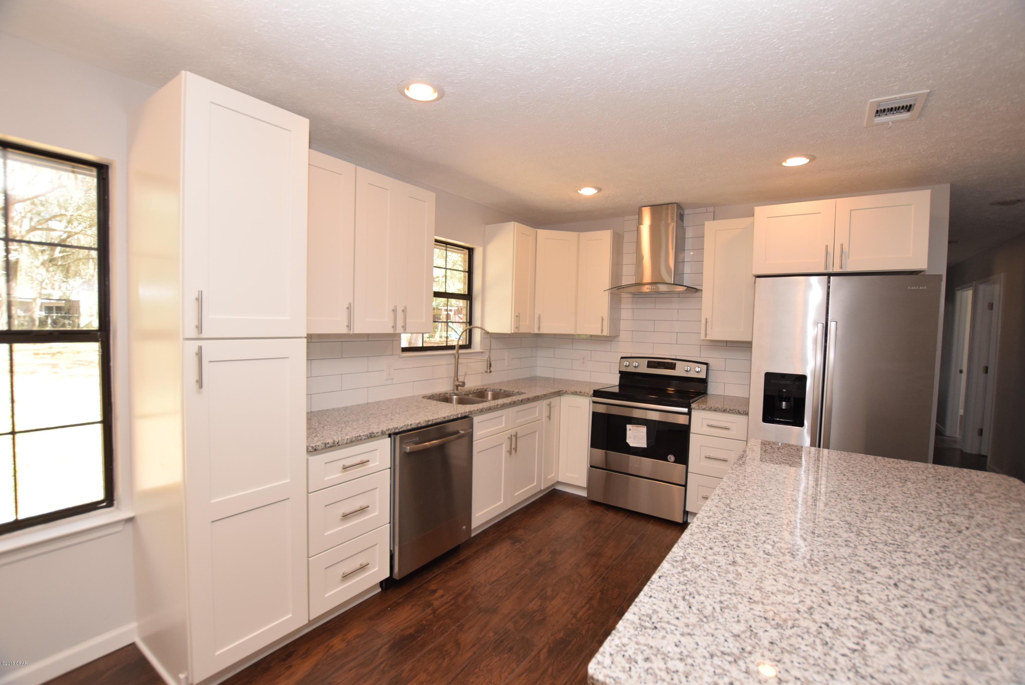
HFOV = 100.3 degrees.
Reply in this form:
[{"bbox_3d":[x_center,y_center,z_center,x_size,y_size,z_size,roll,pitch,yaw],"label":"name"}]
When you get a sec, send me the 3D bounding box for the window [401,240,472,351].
[{"bbox_3d":[-0.613,-0.370,3.394,0.070,0.875,0.865,3,3,36],"label":"window"}]

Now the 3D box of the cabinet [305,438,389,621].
[{"bbox_3d":[-1.053,0.889,2.263,0.635,0.830,0.455,3,3,36],"label":"cabinet"}]

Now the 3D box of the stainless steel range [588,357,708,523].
[{"bbox_3d":[1.157,0.760,3.611,0.757,1.180,0.705,3,3,33],"label":"stainless steel range"}]

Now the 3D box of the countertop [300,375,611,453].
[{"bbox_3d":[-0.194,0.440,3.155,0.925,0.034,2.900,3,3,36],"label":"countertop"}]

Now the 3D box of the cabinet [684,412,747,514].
[{"bbox_3d":[1.679,0.910,3.366,0.382,0.830,0.640,3,3,33],"label":"cabinet"}]

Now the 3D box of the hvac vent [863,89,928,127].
[{"bbox_3d":[1.760,-1.059,1.969,0.194,0.025,0.311,3,3,33],"label":"hvac vent"}]

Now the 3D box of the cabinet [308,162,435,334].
[{"bbox_3d":[-0.965,-0.516,2.523,0.335,0.927,1.027,3,3,36],"label":"cabinet"}]

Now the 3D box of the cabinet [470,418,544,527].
[{"bbox_3d":[-0.270,0.861,3.332,0.635,0.830,0.885,3,3,36],"label":"cabinet"}]

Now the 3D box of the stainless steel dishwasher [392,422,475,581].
[{"bbox_3d":[-0.688,0.896,2.707,0.640,0.835,0.604,3,3,36],"label":"stainless steel dishwasher"}]

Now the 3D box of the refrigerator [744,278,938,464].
[{"bbox_3d":[2.200,0.498,2.947,0.908,1.800,0.750,3,3,33],"label":"refrigerator"}]

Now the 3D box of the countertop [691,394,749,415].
[{"bbox_3d":[1.686,0.480,3.339,0.384,0.032,0.658,3,3,33],"label":"countertop"}]

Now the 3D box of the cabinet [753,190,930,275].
[{"bbox_3d":[2.248,-0.680,2.988,0.897,0.470,0.630,3,3,33],"label":"cabinet"}]

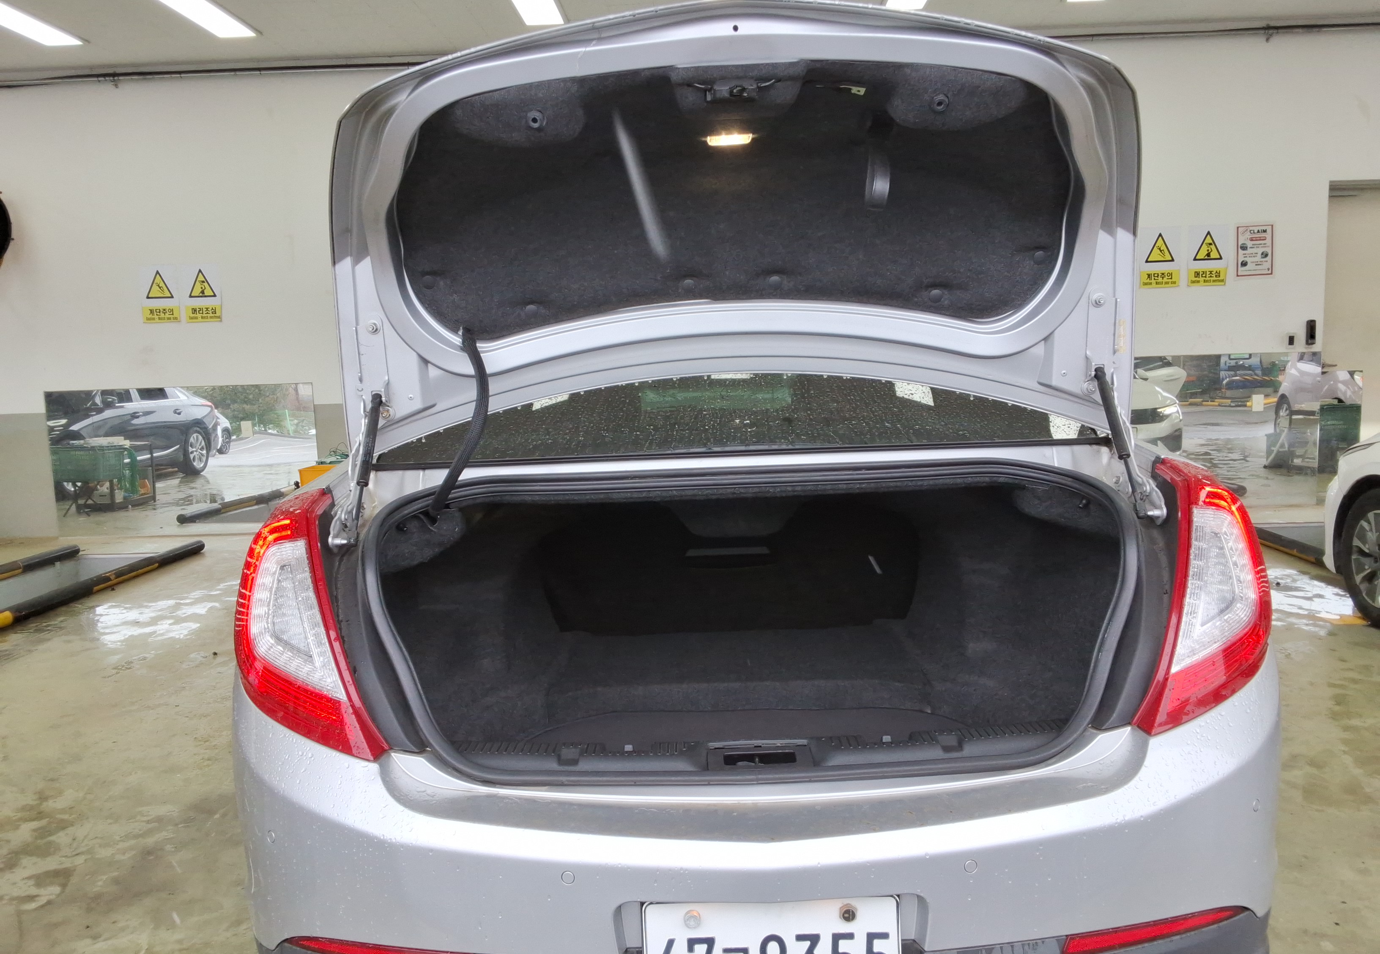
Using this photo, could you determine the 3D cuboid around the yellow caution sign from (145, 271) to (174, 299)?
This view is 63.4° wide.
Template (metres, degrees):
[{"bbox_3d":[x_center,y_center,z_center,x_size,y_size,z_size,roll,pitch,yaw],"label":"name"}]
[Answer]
[{"bbox_3d":[-4.034,-1.463,8.499,0.210,0.215,0.010,-2,6,2],"label":"yellow caution sign"}]

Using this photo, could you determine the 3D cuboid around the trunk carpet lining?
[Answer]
[{"bbox_3d":[0.107,0.254,2.260,1.240,0.500,1.080,-2,6,1],"label":"trunk carpet lining"}]

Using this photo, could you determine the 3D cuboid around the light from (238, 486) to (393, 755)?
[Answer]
[{"bbox_3d":[-0.615,0.216,1.839,0.340,0.370,0.450,-2,6,1],"label":"light"}]

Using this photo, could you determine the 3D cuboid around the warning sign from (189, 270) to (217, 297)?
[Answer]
[{"bbox_3d":[-3.703,-1.468,8.486,0.210,0.215,0.010,-2,6,2],"label":"warning sign"}]

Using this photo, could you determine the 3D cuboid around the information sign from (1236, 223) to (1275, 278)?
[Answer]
[{"bbox_3d":[4.136,-1.649,8.168,0.275,0.380,0.010,-2,6,2],"label":"information sign"}]

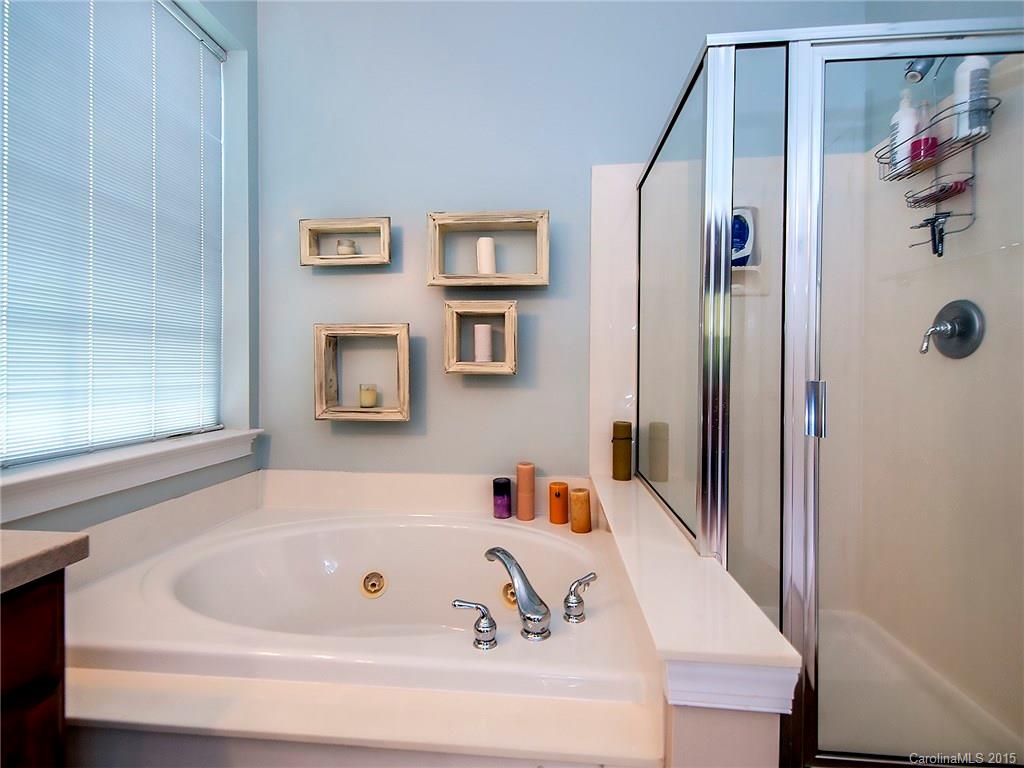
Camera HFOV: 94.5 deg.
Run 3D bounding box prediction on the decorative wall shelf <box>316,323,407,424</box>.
[{"bbox_3d":[-0.633,-0.051,2.068,0.411,0.410,0.110,0,1,5],"label":"decorative wall shelf"}]

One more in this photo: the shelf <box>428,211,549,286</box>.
[{"bbox_3d":[-0.095,-0.558,2.012,0.500,0.300,0.110,0,1,5],"label":"shelf"}]

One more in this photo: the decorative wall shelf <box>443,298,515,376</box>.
[{"bbox_3d":[-0.126,-0.194,2.022,0.302,0.302,0.110,0,1,5],"label":"decorative wall shelf"}]

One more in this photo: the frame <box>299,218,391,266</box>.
[{"bbox_3d":[-0.714,-0.613,2.079,0.398,0.196,0.080,0,1,5],"label":"frame"}]

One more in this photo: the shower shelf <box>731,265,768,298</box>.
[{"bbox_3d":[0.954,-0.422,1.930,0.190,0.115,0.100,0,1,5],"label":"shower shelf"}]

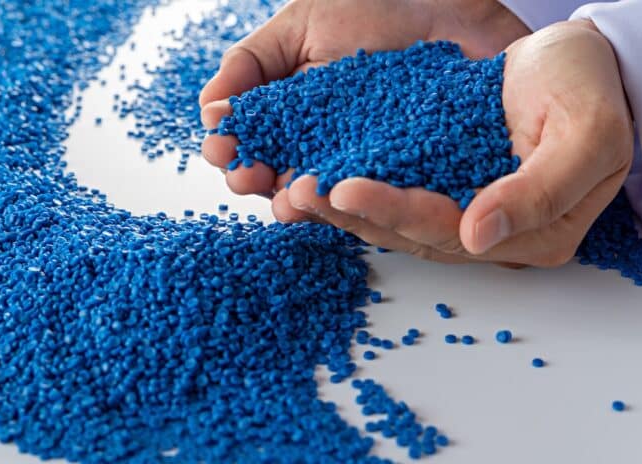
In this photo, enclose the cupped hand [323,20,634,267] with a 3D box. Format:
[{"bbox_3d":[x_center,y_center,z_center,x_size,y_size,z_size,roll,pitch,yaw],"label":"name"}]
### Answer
[{"bbox_3d":[0.065,-0.034,0.532,0.150,0.080,0.095,-14,25,-31],"label":"cupped hand"}]

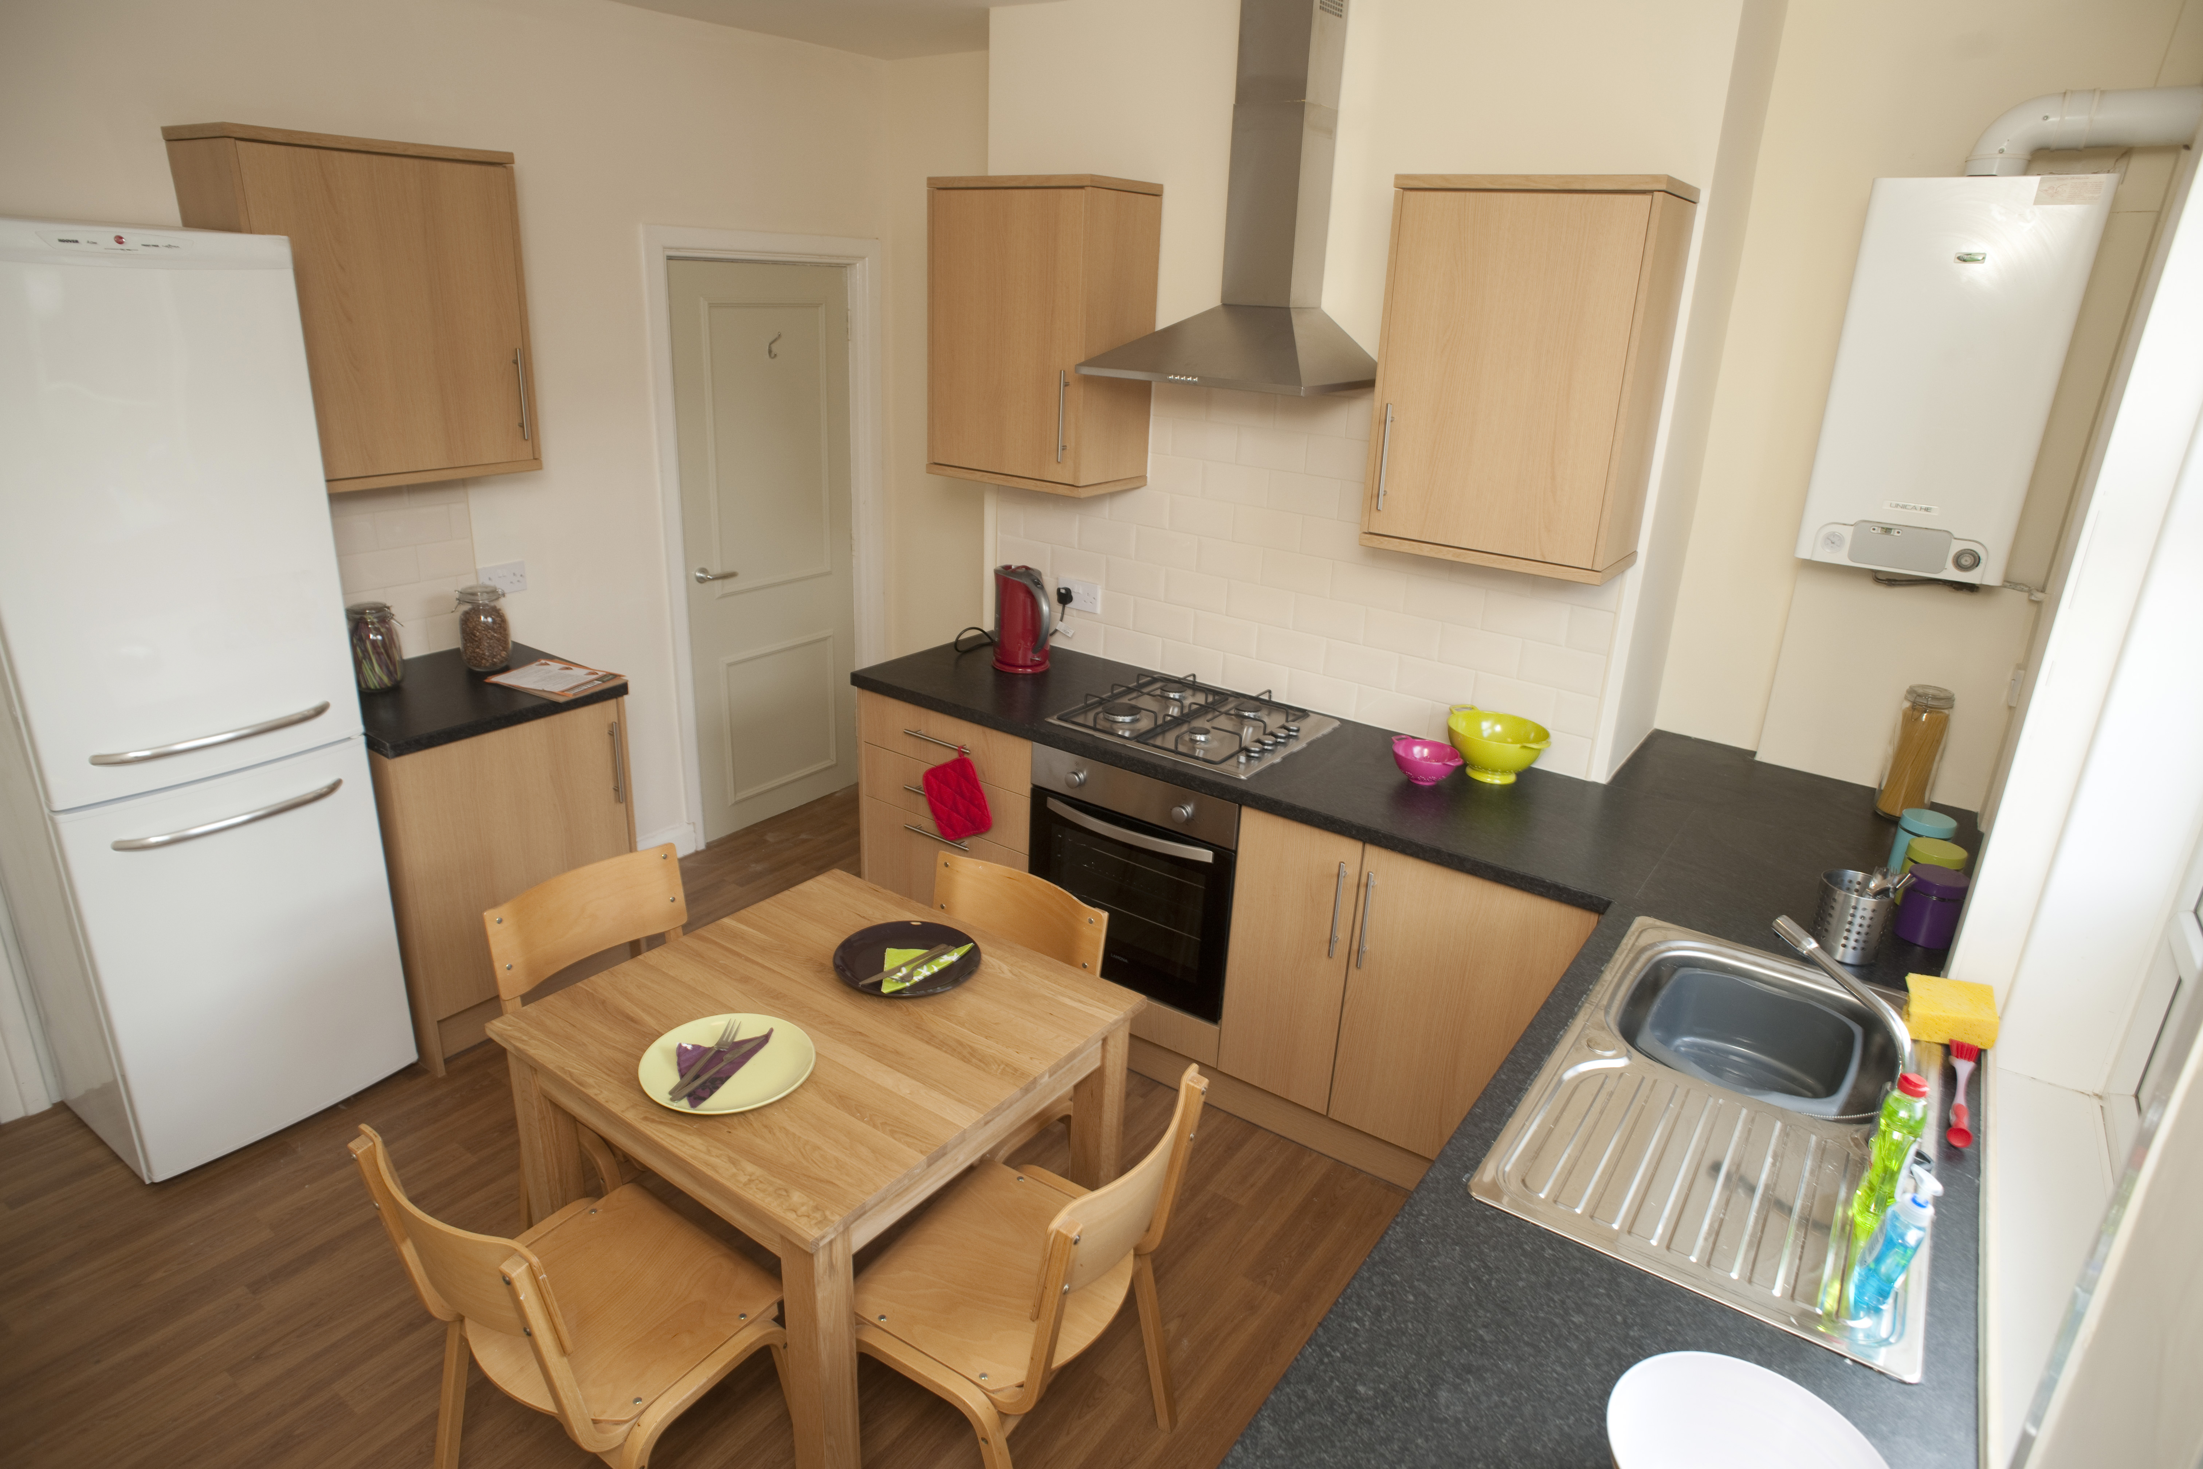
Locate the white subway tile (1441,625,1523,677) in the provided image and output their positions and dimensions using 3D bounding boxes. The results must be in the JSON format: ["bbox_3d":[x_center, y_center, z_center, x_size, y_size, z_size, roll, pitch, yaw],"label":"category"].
[{"bbox_3d":[0.920,-0.208,2.973,0.200,0.100,0.010,16,24,32],"label":"white subway tile"}]

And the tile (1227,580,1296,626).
[{"bbox_3d":[0.424,-0.347,3.294,0.200,0.100,0.010,16,24,32],"label":"tile"}]

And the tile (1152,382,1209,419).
[{"bbox_3d":[0.198,-0.898,3.280,0.200,0.100,0.010,16,24,32],"label":"tile"}]

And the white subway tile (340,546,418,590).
[{"bbox_3d":[-1.931,-0.439,3.277,0.010,0.100,0.200,16,25,32],"label":"white subway tile"}]

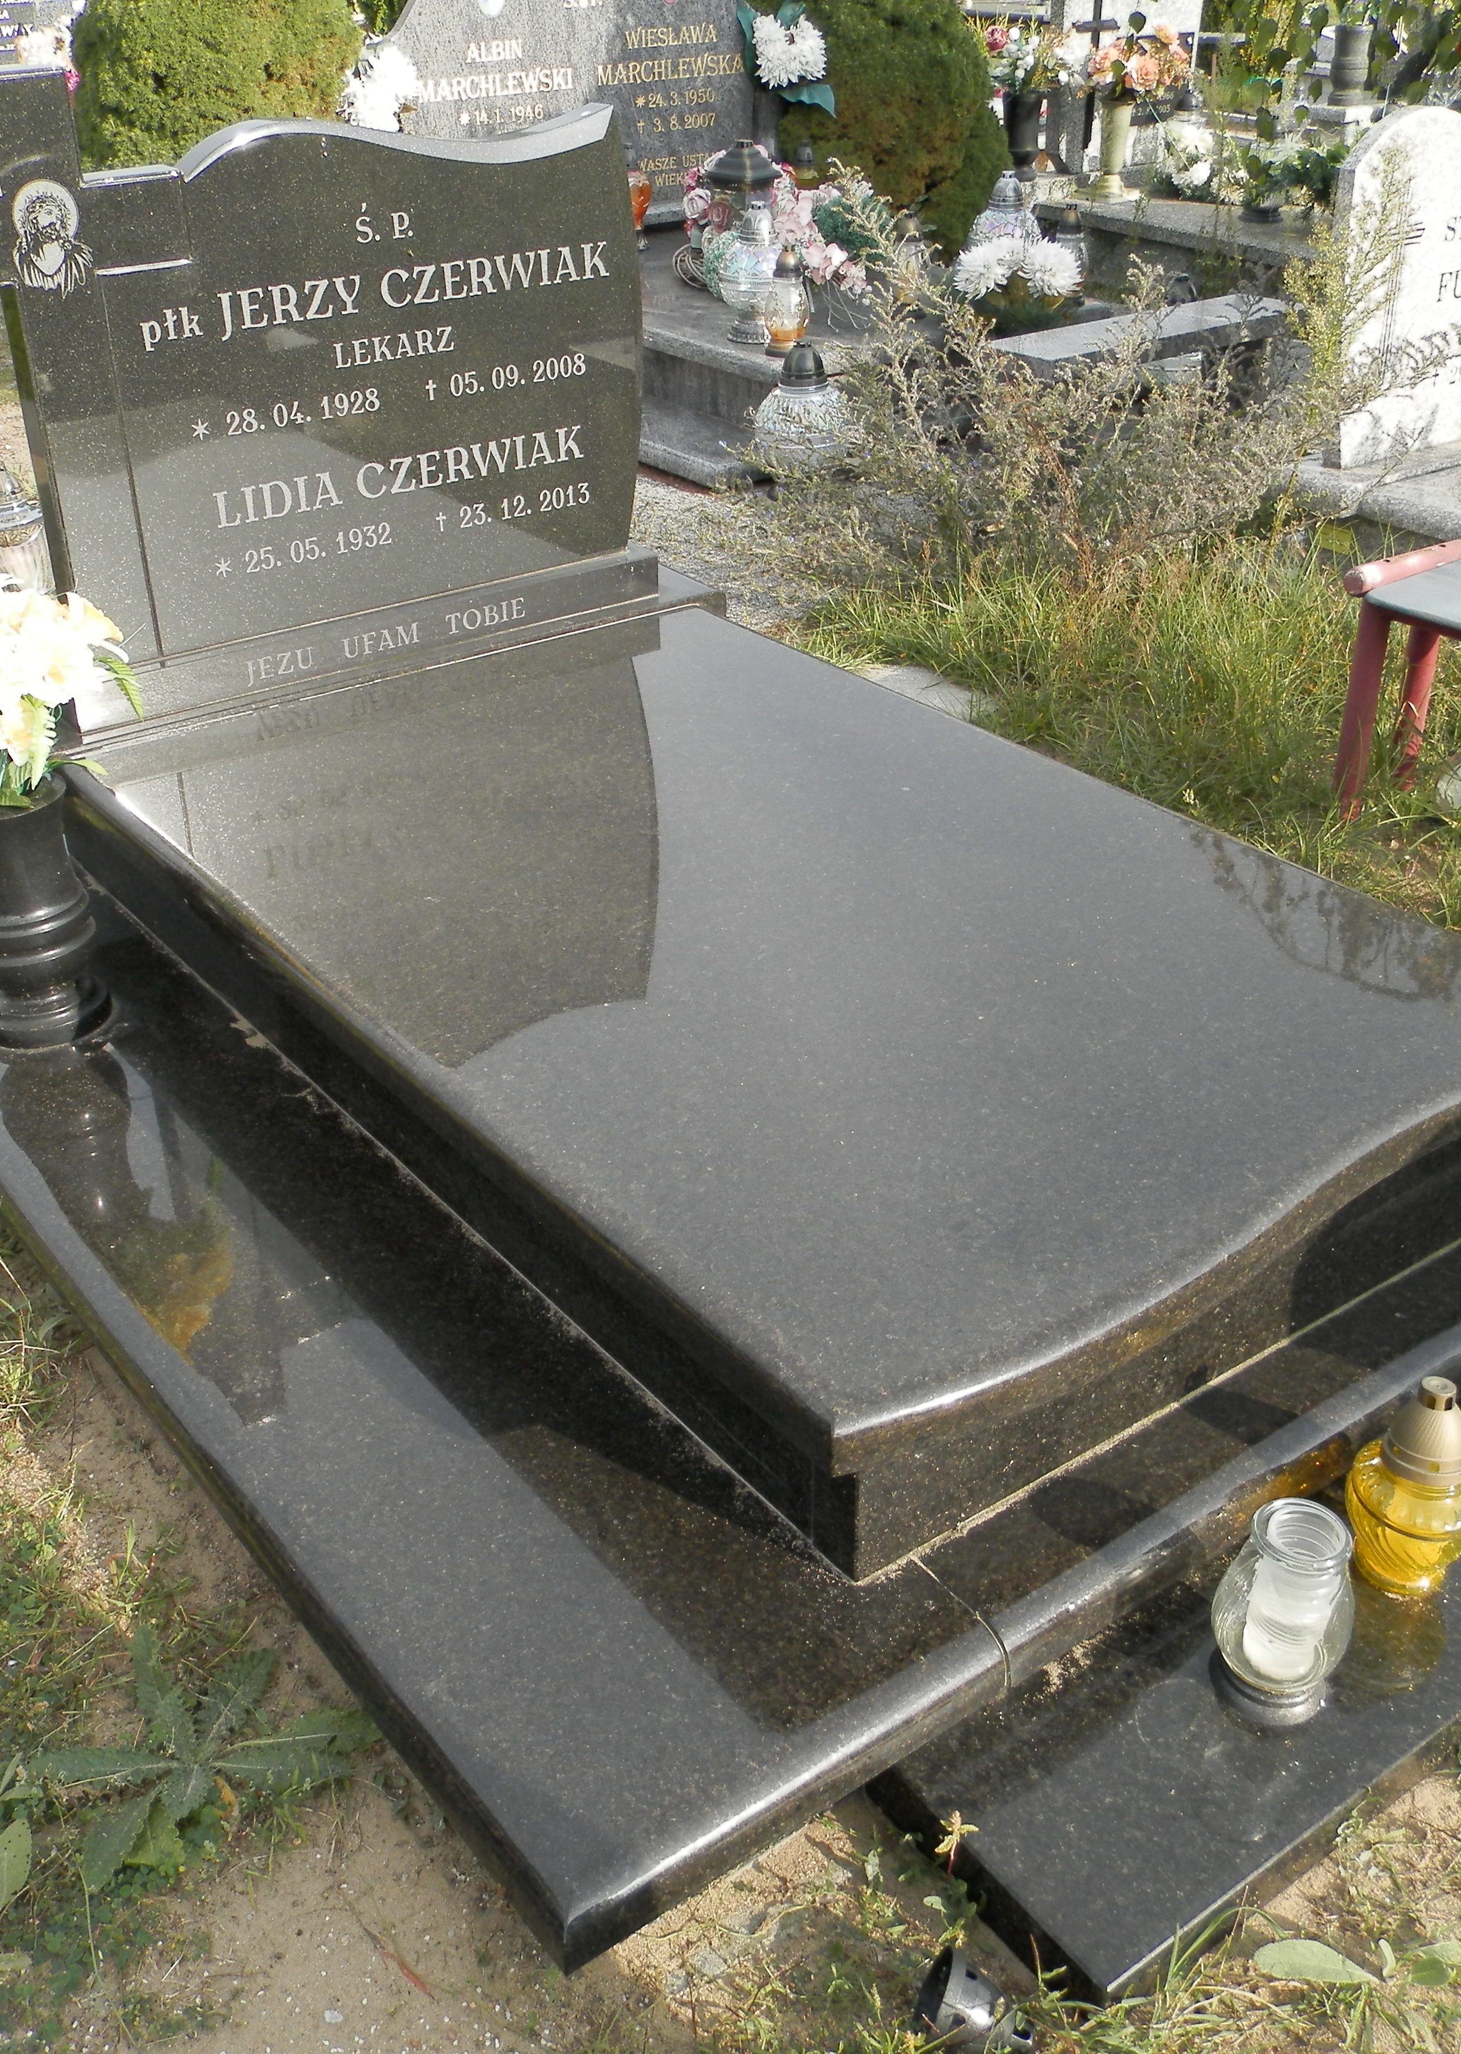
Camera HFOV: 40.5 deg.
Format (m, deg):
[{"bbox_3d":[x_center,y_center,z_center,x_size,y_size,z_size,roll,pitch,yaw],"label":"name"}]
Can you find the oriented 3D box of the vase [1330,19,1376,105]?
[{"bbox_3d":[2.846,-4.396,8.995,0.185,0.306,0.185,-20,36,-32],"label":"vase"}]

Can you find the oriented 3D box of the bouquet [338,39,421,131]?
[{"bbox_3d":[-1.056,-2.810,5.950,0.260,0.300,0.250,-5,30,-8],"label":"bouquet"}]

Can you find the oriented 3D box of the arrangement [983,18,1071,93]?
[{"bbox_3d":[1.113,-3.626,7.400,0.320,0.290,0.300,3,30,7],"label":"arrangement"}]

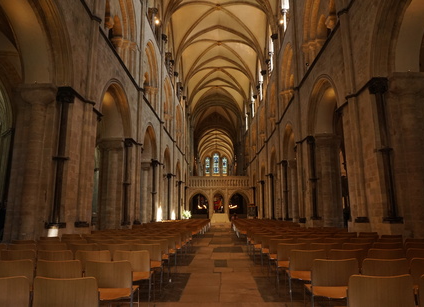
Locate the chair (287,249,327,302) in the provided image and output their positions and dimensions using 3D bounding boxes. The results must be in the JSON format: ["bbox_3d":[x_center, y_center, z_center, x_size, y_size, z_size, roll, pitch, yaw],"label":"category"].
[{"bbox_3d":[1.315,1.754,4.319,0.500,0.810,0.530,0,-12,-1],"label":"chair"}]

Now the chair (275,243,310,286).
[{"bbox_3d":[1.409,1.998,5.488,0.525,0.775,0.540,0,-12,0],"label":"chair"}]

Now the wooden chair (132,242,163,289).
[{"bbox_3d":[-1.052,1.952,5.212,0.500,0.810,0.530,-1,-12,2],"label":"wooden chair"}]

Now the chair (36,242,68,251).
[{"bbox_3d":[-2.800,2.054,5.635,0.525,0.775,0.540,-1,-12,2],"label":"chair"}]

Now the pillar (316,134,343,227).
[{"bbox_3d":[5.044,1.562,13.131,1.200,4.550,1.200,-1,-11,1],"label":"pillar"}]

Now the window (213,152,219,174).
[{"bbox_3d":[0.982,2.989,86.085,1.700,6.200,0.250,-1,-11,1],"label":"window"}]

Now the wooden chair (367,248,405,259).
[{"bbox_3d":[2.481,1.795,4.525,0.525,0.775,0.540,0,-12,0],"label":"wooden chair"}]

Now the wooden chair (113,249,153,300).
[{"bbox_3d":[-1.066,1.769,4.327,0.500,0.810,0.530,-1,-12,2],"label":"wooden chair"}]

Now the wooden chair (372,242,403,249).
[{"bbox_3d":[2.930,1.942,5.271,0.500,0.810,0.530,0,-12,-1],"label":"wooden chair"}]

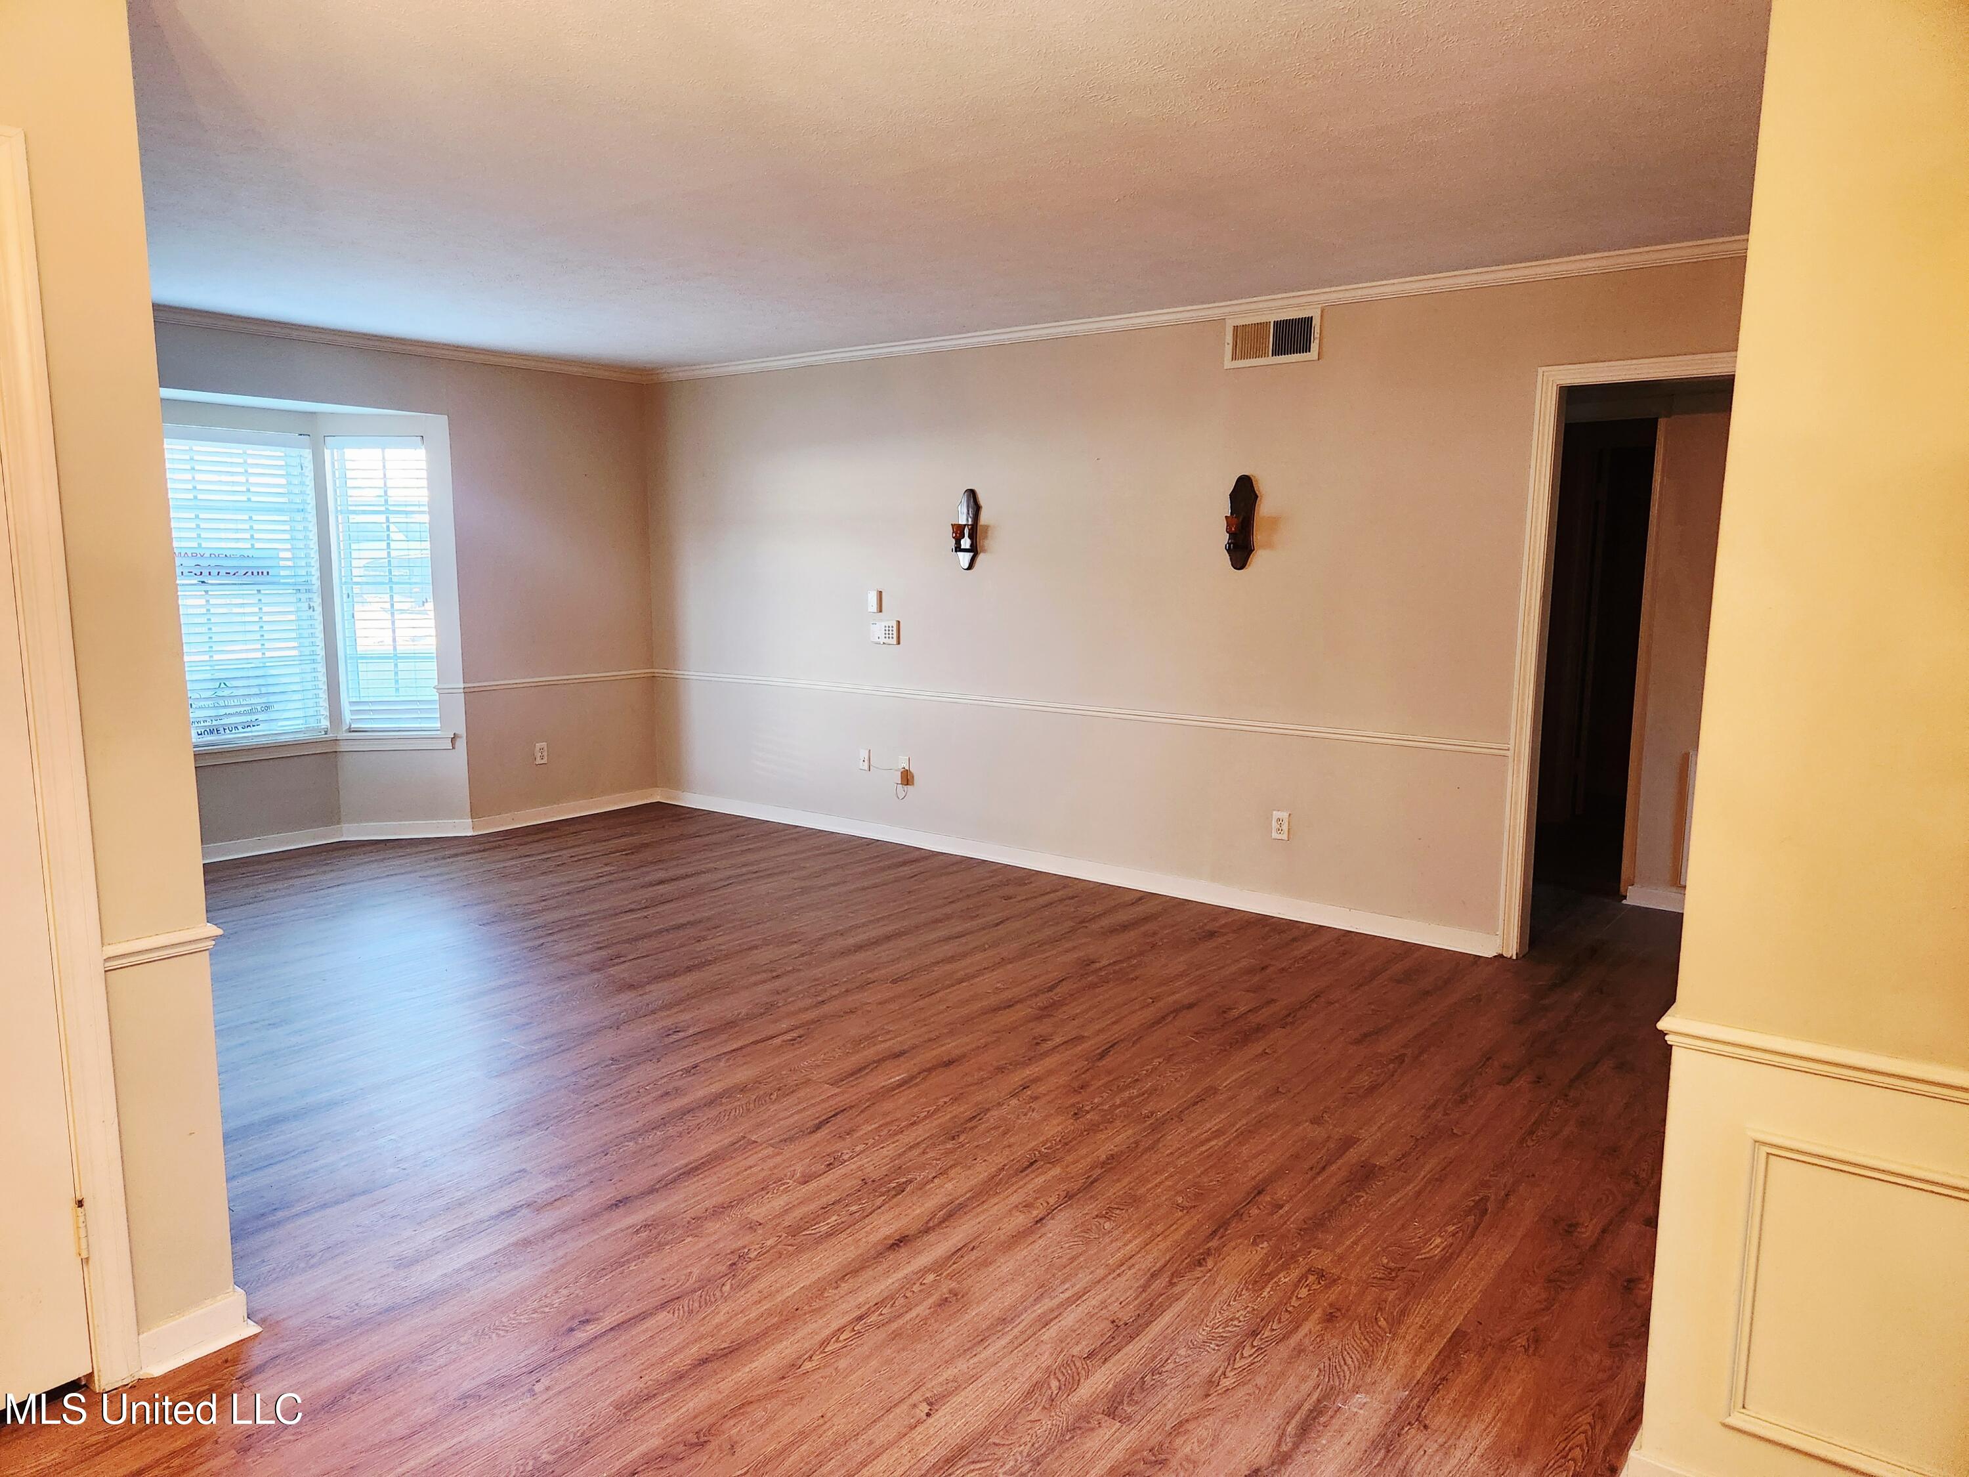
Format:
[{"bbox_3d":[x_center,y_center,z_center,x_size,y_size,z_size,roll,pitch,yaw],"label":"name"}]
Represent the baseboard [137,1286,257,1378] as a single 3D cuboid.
[{"bbox_3d":[-1.455,1.098,2.431,0.032,0.090,0.189,7,10,37],"label":"baseboard"}]

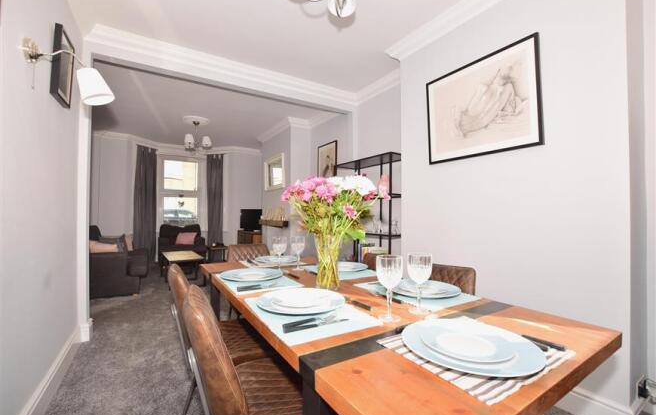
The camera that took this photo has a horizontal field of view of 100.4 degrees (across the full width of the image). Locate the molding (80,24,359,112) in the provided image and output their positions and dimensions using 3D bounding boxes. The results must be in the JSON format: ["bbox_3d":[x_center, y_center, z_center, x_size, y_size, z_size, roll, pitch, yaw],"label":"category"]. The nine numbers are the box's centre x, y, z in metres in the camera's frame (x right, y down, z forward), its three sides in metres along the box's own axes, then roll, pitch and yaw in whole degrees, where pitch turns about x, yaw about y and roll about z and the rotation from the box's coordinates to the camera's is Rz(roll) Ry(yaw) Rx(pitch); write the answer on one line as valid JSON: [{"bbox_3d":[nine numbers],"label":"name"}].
[{"bbox_3d":[-0.837,-1.477,3.123,2.975,0.200,0.100,0,0,-32],"label":"molding"}]

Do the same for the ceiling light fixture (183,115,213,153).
[{"bbox_3d":[-2.270,-1.218,4.675,0.470,0.540,0.470,3,-3,-33],"label":"ceiling light fixture"}]

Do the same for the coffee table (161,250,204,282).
[{"bbox_3d":[-2.324,0.964,4.350,0.490,0.410,1.000,0,0,-35],"label":"coffee table"}]

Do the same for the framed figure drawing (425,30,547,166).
[{"bbox_3d":[1.097,-0.739,2.039,0.025,0.719,0.811,3,-3,-33],"label":"framed figure drawing"}]

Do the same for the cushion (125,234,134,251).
[{"bbox_3d":[-3.505,0.624,4.800,0.150,0.360,0.400,-13,-16,23],"label":"cushion"}]

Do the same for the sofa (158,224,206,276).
[{"bbox_3d":[-2.807,0.759,5.287,0.840,0.830,0.850,0,0,-25],"label":"sofa"}]

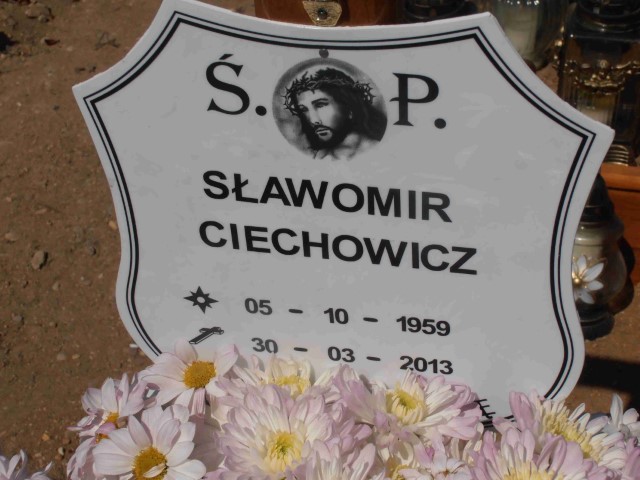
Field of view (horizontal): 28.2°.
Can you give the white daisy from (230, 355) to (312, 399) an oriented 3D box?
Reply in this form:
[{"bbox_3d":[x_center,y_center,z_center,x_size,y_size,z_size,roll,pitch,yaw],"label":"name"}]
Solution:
[{"bbox_3d":[-0.022,0.074,0.665,0.050,0.025,0.042,0,59,0],"label":"white daisy"}]

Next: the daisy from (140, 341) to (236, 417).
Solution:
[{"bbox_3d":[-0.067,0.072,0.660,0.049,0.020,0.044,0,65,-5],"label":"daisy"}]

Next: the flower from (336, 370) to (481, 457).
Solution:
[{"bbox_3d":[0.045,0.088,0.645,0.067,0.028,0.052,0,55,6],"label":"flower"}]

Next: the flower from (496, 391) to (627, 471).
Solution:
[{"bbox_3d":[0.122,0.097,0.640,0.060,0.028,0.050,0,53,-25],"label":"flower"}]

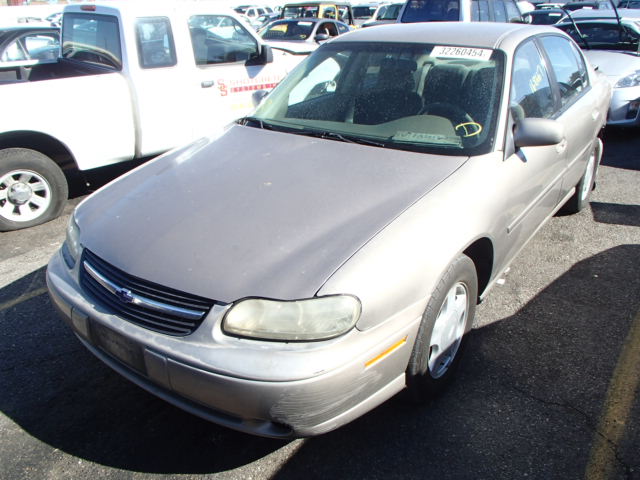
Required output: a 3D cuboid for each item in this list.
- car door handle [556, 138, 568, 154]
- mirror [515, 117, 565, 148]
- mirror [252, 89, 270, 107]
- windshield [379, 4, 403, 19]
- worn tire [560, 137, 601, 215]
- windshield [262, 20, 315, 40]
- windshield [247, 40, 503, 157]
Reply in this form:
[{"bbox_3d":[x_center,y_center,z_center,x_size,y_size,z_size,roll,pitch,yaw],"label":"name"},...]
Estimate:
[{"bbox_3d":[1.435,-0.549,3.045,0.055,0.065,0.200,16,28,33],"label":"car door handle"},{"bbox_3d":[1.052,-0.518,2.486,0.210,0.140,0.120,16,28,33],"label":"mirror"},{"bbox_3d":[-0.357,-0.911,3.440,0.210,0.140,0.120,16,28,33],"label":"mirror"},{"bbox_3d":[2.552,-7.690,17.500,1.420,0.580,0.160,16,-12,33],"label":"windshield"},{"bbox_3d":[2.091,-0.530,4.241,0.215,0.640,0.640,16,28,33],"label":"worn tire"},{"bbox_3d":[-0.649,-4.856,12.000,1.400,0.160,0.750,16,63,33],"label":"windshield"},{"bbox_3d":[0.319,-0.852,2.865,1.500,0.160,0.790,16,62,33],"label":"windshield"}]

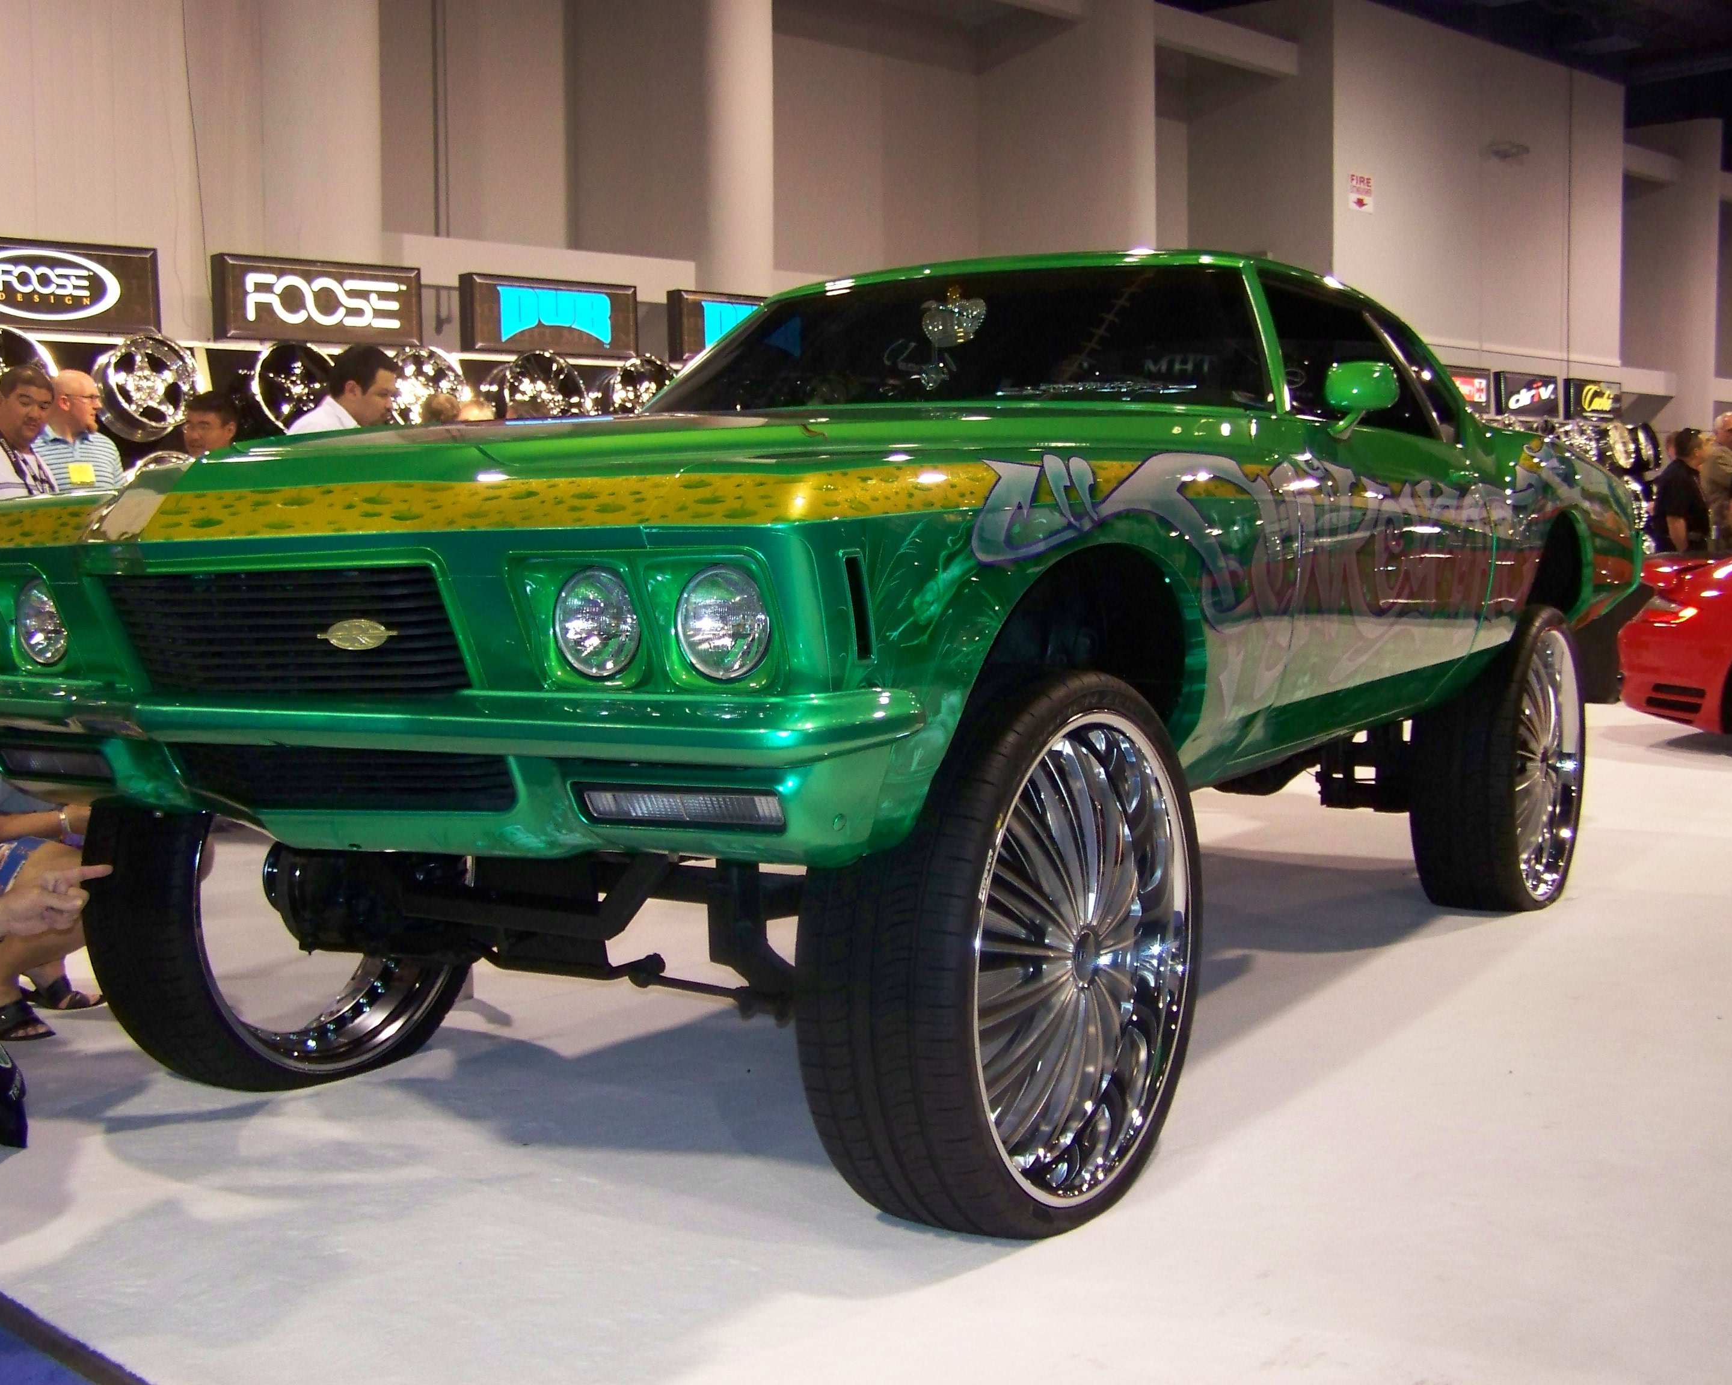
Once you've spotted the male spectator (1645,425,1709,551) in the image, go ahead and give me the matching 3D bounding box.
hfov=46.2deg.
[{"bbox_3d":[4.821,-0.699,12.000,0.320,1.730,0.480,-1,4,-9],"label":"male spectator"}]

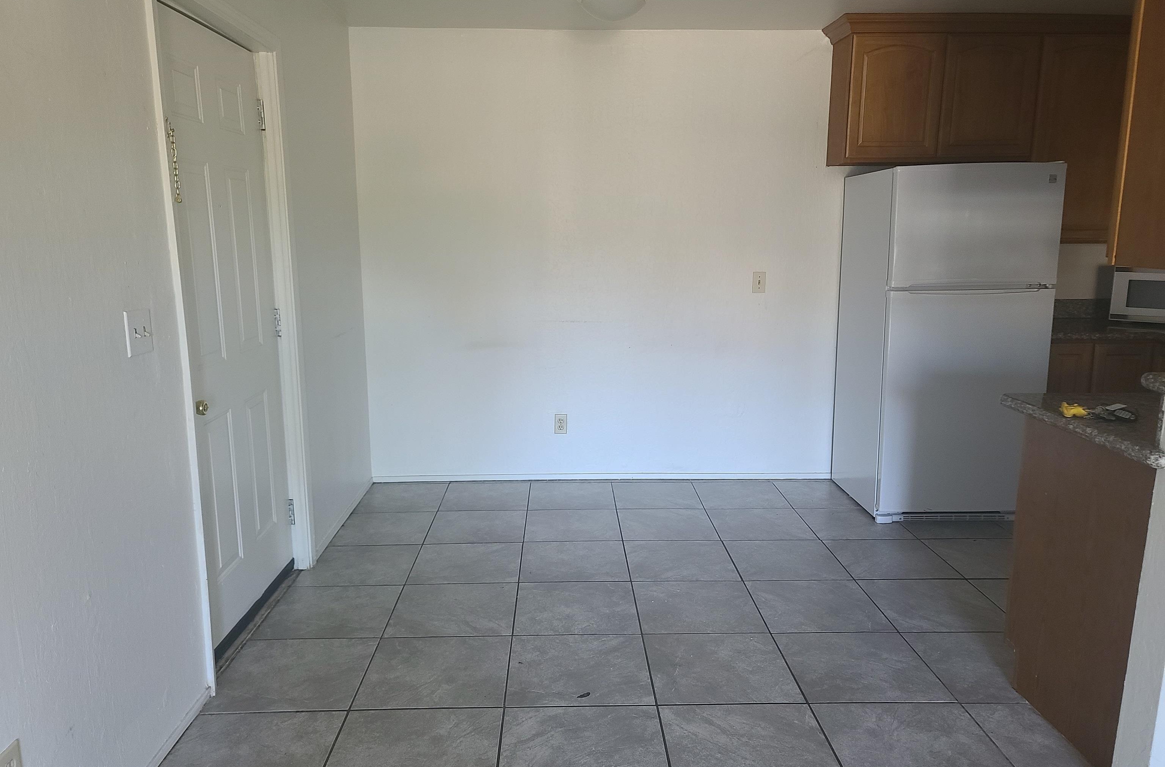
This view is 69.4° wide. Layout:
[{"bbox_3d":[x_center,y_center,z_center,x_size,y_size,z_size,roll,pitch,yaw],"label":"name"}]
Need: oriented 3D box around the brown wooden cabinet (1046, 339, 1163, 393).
[{"bbox_3d":[2.528,0.162,4.502,0.640,0.875,0.610,0,10,-1],"label":"brown wooden cabinet"}]

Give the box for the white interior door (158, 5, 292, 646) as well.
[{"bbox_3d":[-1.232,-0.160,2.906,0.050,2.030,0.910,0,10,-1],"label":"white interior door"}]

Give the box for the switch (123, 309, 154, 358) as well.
[{"bbox_3d":[-1.136,-0.132,2.166,0.018,0.115,0.116,0,10,-1],"label":"switch"}]

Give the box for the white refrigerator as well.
[{"bbox_3d":[1.802,-0.214,4.301,0.750,1.685,0.775,0,10,-1],"label":"white refrigerator"}]

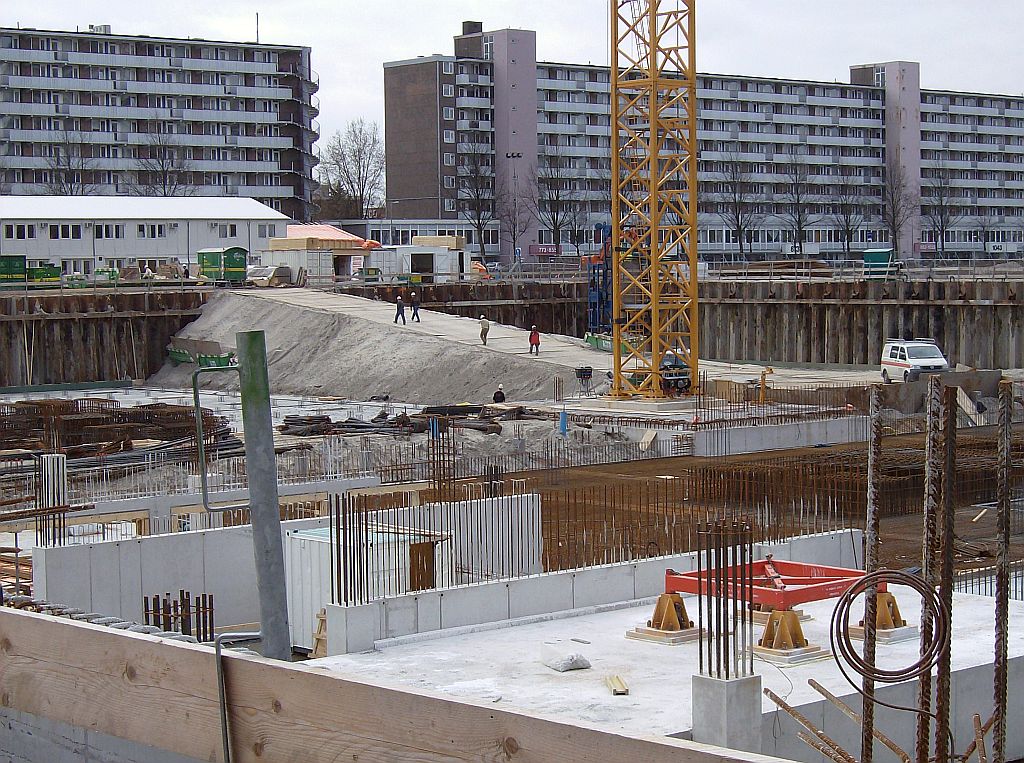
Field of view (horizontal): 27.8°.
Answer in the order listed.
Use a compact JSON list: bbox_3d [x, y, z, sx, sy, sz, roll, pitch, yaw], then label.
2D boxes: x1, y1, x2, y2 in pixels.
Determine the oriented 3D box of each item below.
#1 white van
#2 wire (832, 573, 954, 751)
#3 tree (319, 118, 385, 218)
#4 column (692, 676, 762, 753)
[{"bbox_3d":[20.200,-1.010,103.700,1.930,2.100,4.890,-1,3,-10],"label":"white van"},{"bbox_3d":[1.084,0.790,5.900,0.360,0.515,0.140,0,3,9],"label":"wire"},{"bbox_3d":[-20.500,-24.600,280.000,10.500,21.800,10.500,-1,3,0],"label":"tree"},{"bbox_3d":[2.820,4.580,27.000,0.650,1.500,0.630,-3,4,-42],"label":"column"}]

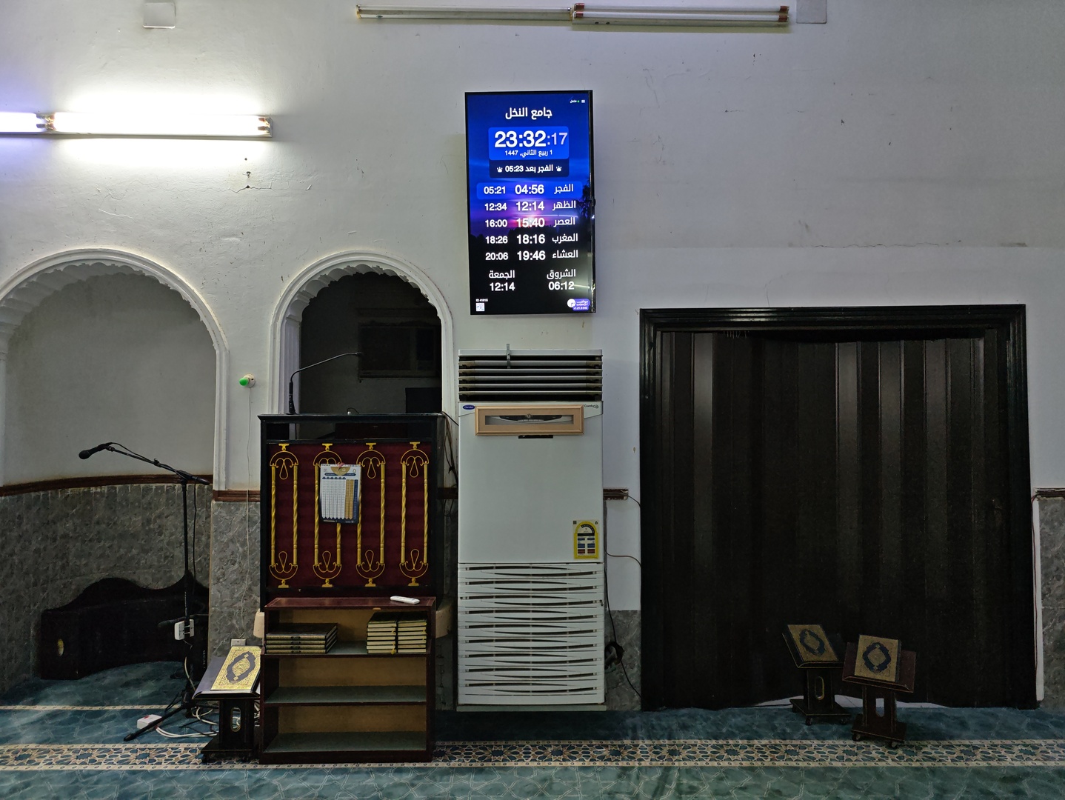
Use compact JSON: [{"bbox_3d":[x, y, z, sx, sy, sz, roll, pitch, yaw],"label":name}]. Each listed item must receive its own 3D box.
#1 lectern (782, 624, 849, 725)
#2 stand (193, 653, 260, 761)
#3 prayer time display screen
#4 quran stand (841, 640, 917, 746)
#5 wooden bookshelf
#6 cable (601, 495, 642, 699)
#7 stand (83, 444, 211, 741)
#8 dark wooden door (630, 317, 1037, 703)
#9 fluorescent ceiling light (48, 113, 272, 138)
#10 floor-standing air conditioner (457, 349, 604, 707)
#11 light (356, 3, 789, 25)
[{"bbox_3d":[1.545,1.467,3.804,0.310,0.465,0.230,0,-2,-2],"label":"lectern"},{"bbox_3d":[-1.423,1.458,3.409,0.320,0.475,0.225,0,-2,0],"label":"stand"},{"bbox_3d":[-0.008,-1.078,3.917,0.700,1.215,0.065,-1,3,2],"label":"prayer time display screen"},{"bbox_3d":[1.727,1.453,3.532,0.310,0.470,0.230,-1,-2,30],"label":"quran stand"},{"bbox_3d":[-0.875,1.338,3.421,0.795,0.710,0.225,0,-2,-1],"label":"wooden bookshelf"},{"bbox_3d":[0.492,1.101,3.887,0.220,1.100,0.060,0,-2,0],"label":"cable"},{"bbox_3d":[-2.037,0.975,3.817,0.800,1.475,0.500,0,-2,0],"label":"stand"},{"bbox_3d":[1.685,0.592,3.961,2.150,2.215,0.120,0,-2,0],"label":"dark wooden door"},{"bbox_3d":[-2.065,-1.516,3.928,1.220,0.100,0.080,0,-2,0],"label":"fluorescent ceiling light"},{"bbox_3d":[-0.009,0.702,4.067,0.800,1.955,0.360,0,-2,0],"label":"floor-standing air conditioner"},{"bbox_3d":[0.229,-2.175,3.997,2.440,0.088,0.075,0,-2,0],"label":"light"}]

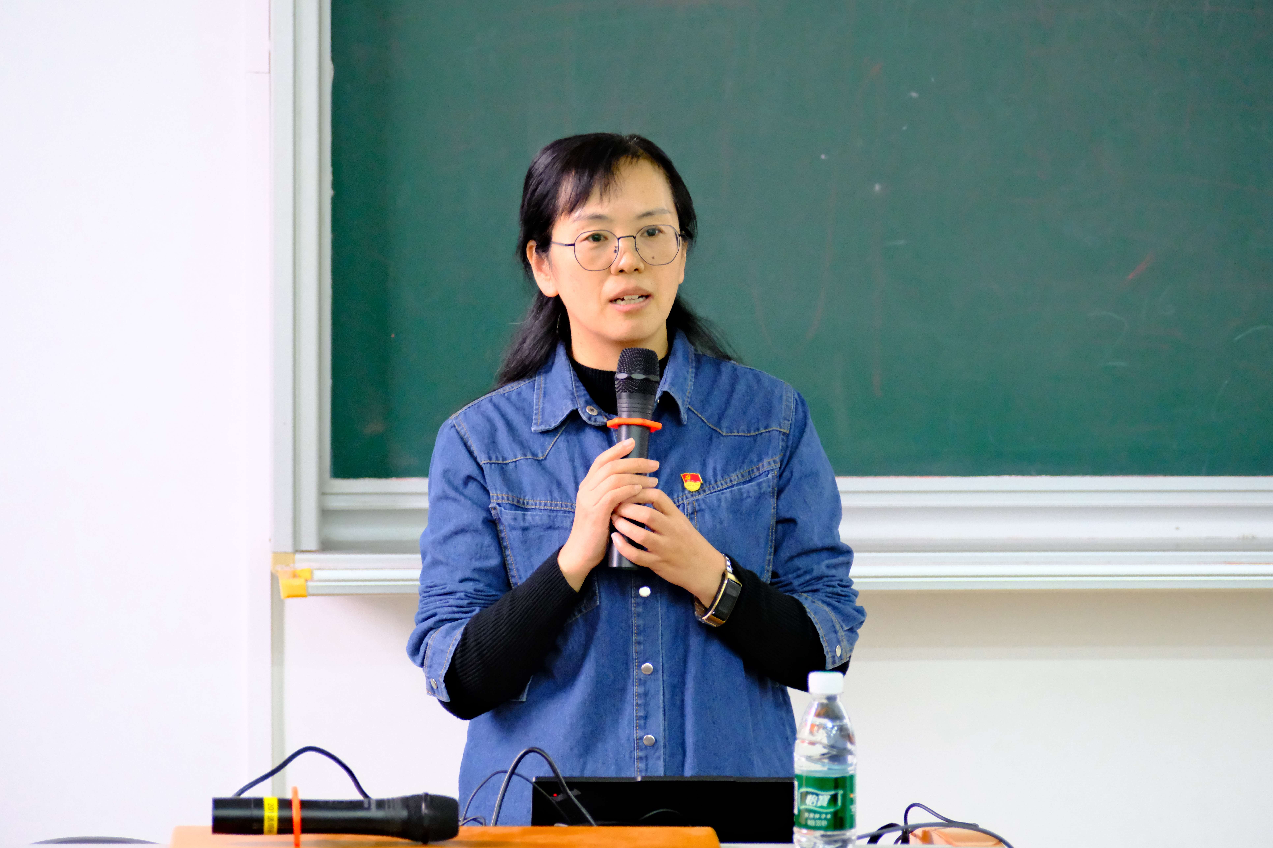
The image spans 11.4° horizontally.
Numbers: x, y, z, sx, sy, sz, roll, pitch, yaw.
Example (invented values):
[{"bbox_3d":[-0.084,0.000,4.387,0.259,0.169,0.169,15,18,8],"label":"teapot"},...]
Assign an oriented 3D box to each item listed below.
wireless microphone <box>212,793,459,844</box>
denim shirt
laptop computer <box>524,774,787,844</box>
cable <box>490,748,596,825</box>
[{"bbox_3d":[-0.287,0.377,6.080,0.240,0.050,0.050,0,0,0],"label":"wireless microphone"},{"bbox_3d":[-0.001,0.237,7.030,0.505,0.680,0.330,0,1,-9],"label":"denim shirt"},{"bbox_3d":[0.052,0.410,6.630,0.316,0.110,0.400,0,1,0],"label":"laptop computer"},{"bbox_3d":[-0.095,0.369,6.420,0.110,0.090,0.100,0,1,0],"label":"cable"}]

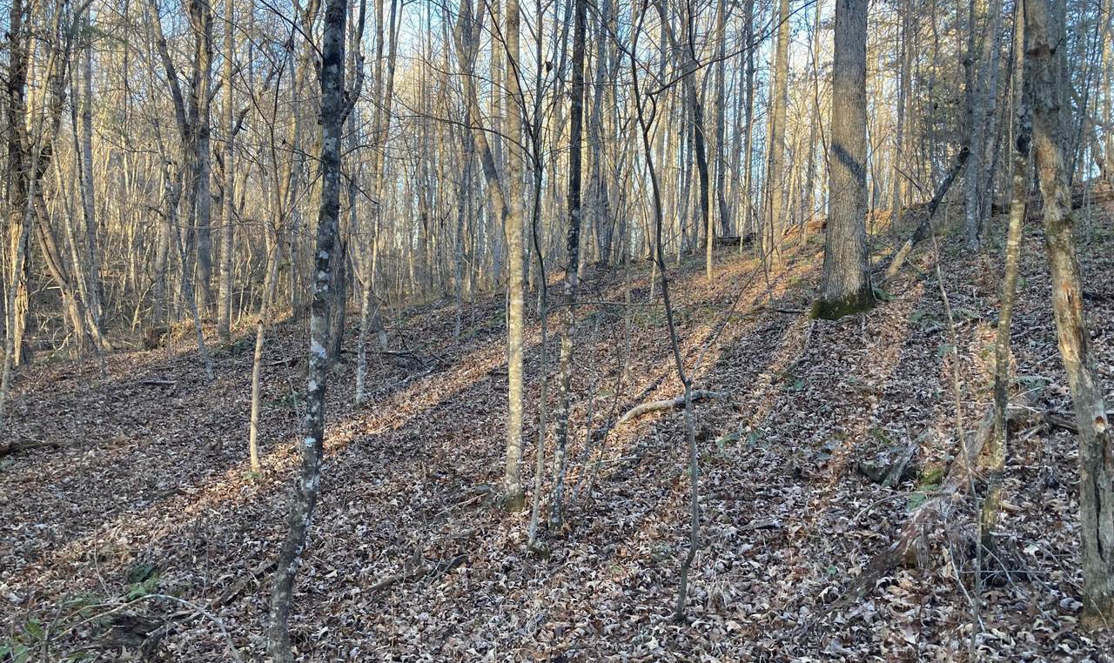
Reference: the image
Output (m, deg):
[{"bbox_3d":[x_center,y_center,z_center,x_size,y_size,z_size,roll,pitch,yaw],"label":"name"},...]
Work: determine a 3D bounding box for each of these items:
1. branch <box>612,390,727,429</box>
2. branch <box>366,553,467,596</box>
[{"bbox_3d":[1.010,0.700,8.350,1.270,0.170,0.340,-12,5,-33],"label":"branch"},{"bbox_3d":[-0.740,1.284,4.799,0.620,0.075,0.100,-12,6,-35],"label":"branch"}]

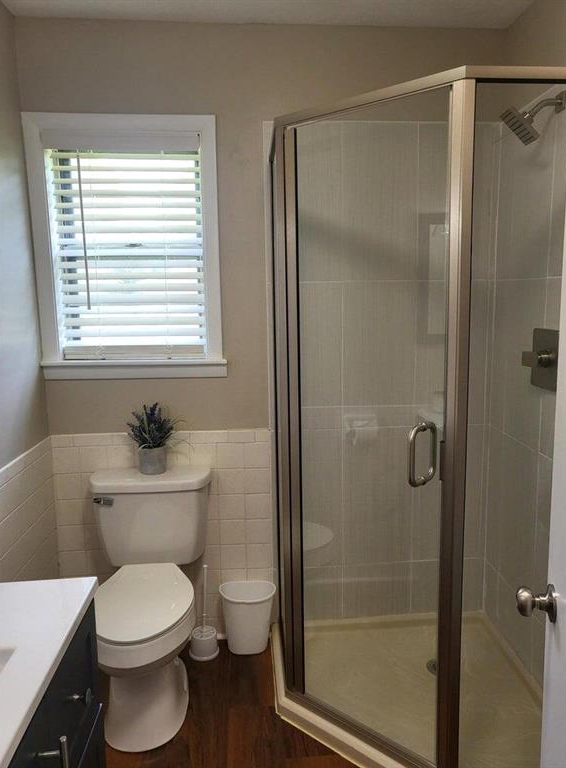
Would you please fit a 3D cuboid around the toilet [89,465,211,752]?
[{"bbox_3d":[-0.472,0.763,2.025,0.440,0.779,0.688,-1,8,-4],"label":"toilet"}]

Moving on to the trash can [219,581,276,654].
[{"bbox_3d":[-0.141,0.968,2.349,0.230,0.267,0.170,-1,8,-4],"label":"trash can"}]

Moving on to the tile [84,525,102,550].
[{"bbox_3d":[-0.753,0.625,2.358,0.108,0.107,0.009,-1,9,-4],"label":"tile"}]

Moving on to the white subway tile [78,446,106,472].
[{"bbox_3d":[-0.756,0.303,2.308,0.108,0.107,0.009,-1,9,-4],"label":"white subway tile"}]

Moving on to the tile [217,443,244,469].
[{"bbox_3d":[-0.210,0.291,2.344,0.108,0.107,0.009,-1,9,-4],"label":"tile"}]

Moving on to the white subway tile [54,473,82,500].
[{"bbox_3d":[-0.865,0.413,2.331,0.106,0.107,0.010,-1,8,-3],"label":"white subway tile"}]

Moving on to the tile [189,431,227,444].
[{"bbox_3d":[-0.301,0.215,2.338,0.152,0.050,0.010,-1,8,-3],"label":"tile"}]

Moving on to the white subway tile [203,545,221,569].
[{"bbox_3d":[-0.314,0.726,2.409,0.109,0.108,0.010,-1,8,-4],"label":"white subway tile"}]

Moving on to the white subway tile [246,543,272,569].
[{"bbox_3d":[-0.096,0.720,2.423,0.109,0.110,0.010,-1,8,-4],"label":"white subway tile"}]

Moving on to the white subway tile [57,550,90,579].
[{"bbox_3d":[-0.860,0.739,2.374,0.108,0.108,0.010,-1,8,-4],"label":"white subway tile"}]

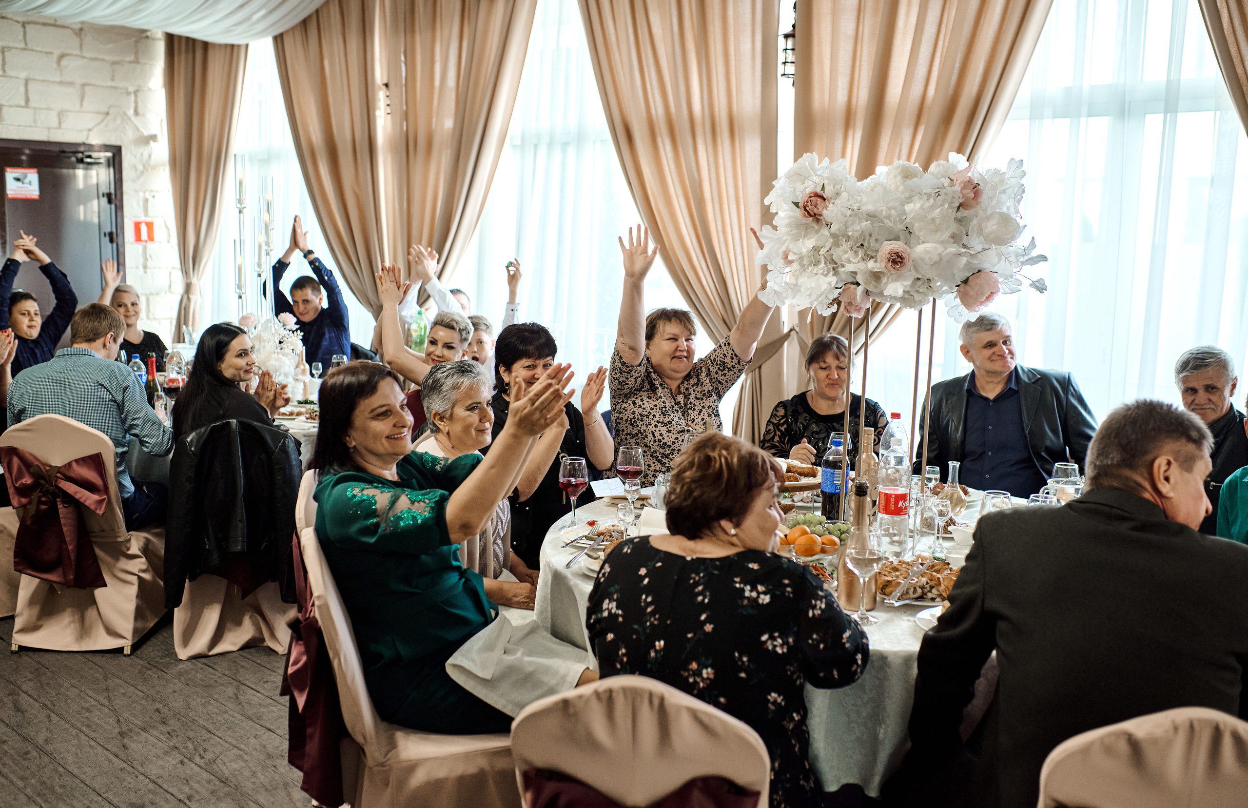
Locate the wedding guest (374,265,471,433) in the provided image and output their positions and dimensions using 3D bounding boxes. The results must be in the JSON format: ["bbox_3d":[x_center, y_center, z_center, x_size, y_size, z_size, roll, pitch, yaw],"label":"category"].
[{"bbox_3d":[-0.921,0.140,5.221,0.660,1.460,0.500,0,8,0],"label":"wedding guest"}]

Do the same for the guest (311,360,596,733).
[{"bbox_3d":[-0.363,0.556,2.856,0.740,1.300,0.560,0,8,-1],"label":"guest"}]

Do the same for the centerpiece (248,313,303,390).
[{"bbox_3d":[-1.767,-0.244,6.111,0.330,0.440,0.330,1,9,0],"label":"centerpiece"}]

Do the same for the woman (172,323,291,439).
[{"bbox_3d":[-1.452,0.288,4.939,0.500,1.240,0.660,5,9,30],"label":"woman"}]

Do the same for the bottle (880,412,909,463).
[{"bbox_3d":[0.799,0.194,3.591,0.090,0.325,0.090,0,8,0],"label":"bottle"}]

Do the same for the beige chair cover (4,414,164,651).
[{"bbox_3d":[-2.112,0.470,4.822,0.460,0.920,0.540,1,9,2],"label":"beige chair cover"}]

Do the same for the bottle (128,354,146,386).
[{"bbox_3d":[-2.235,-0.089,5.584,0.082,0.280,0.082,1,9,0],"label":"bottle"}]

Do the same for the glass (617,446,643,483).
[{"bbox_3d":[0.021,0.235,3.806,0.085,0.210,0.085,1,9,0],"label":"glass"}]

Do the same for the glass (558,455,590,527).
[{"bbox_3d":[-0.148,0.259,3.541,0.087,0.200,0.087,0,8,0],"label":"glass"}]

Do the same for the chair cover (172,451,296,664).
[{"bbox_3d":[-1.472,0.474,4.804,0.470,0.910,0.560,1,8,3],"label":"chair cover"}]

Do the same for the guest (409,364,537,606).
[{"bbox_3d":[-0.372,0.497,3.453,0.720,1.250,0.500,1,8,5],"label":"guest"}]

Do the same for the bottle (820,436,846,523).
[{"bbox_3d":[0.591,0.244,3.386,0.081,0.280,0.081,0,8,0],"label":"bottle"}]

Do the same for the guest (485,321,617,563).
[{"bbox_3d":[-0.230,0.401,4.064,0.580,1.310,0.750,-8,12,-44],"label":"guest"}]

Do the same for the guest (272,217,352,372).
[{"bbox_3d":[-1.718,-0.209,6.794,0.520,1.690,0.720,1,9,0],"label":"guest"}]

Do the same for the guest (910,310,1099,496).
[{"bbox_3d":[1.390,0.341,4.480,0.640,1.350,0.780,4,9,23],"label":"guest"}]

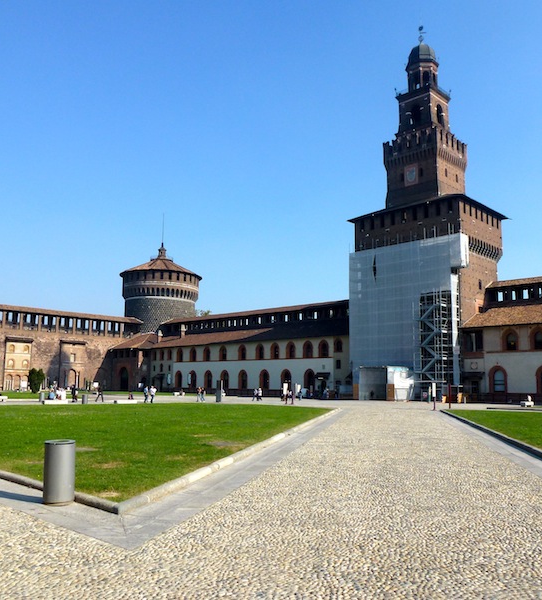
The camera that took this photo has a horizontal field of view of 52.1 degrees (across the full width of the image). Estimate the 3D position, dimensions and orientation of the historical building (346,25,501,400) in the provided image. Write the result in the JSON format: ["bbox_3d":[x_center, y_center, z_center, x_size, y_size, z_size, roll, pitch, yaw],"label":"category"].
[{"bbox_3d":[29.541,-17.209,102.839,22.600,70.085,21.800,-8,-12,43],"label":"historical building"}]

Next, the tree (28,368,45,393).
[{"bbox_3d":[-43.891,15.187,104.000,3.056,4.631,3.056,4,-10,-22],"label":"tree"}]

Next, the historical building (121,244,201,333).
[{"bbox_3d":[-33.041,4.884,164.754,23.973,44.187,23.973,-8,-12,43],"label":"historical building"}]

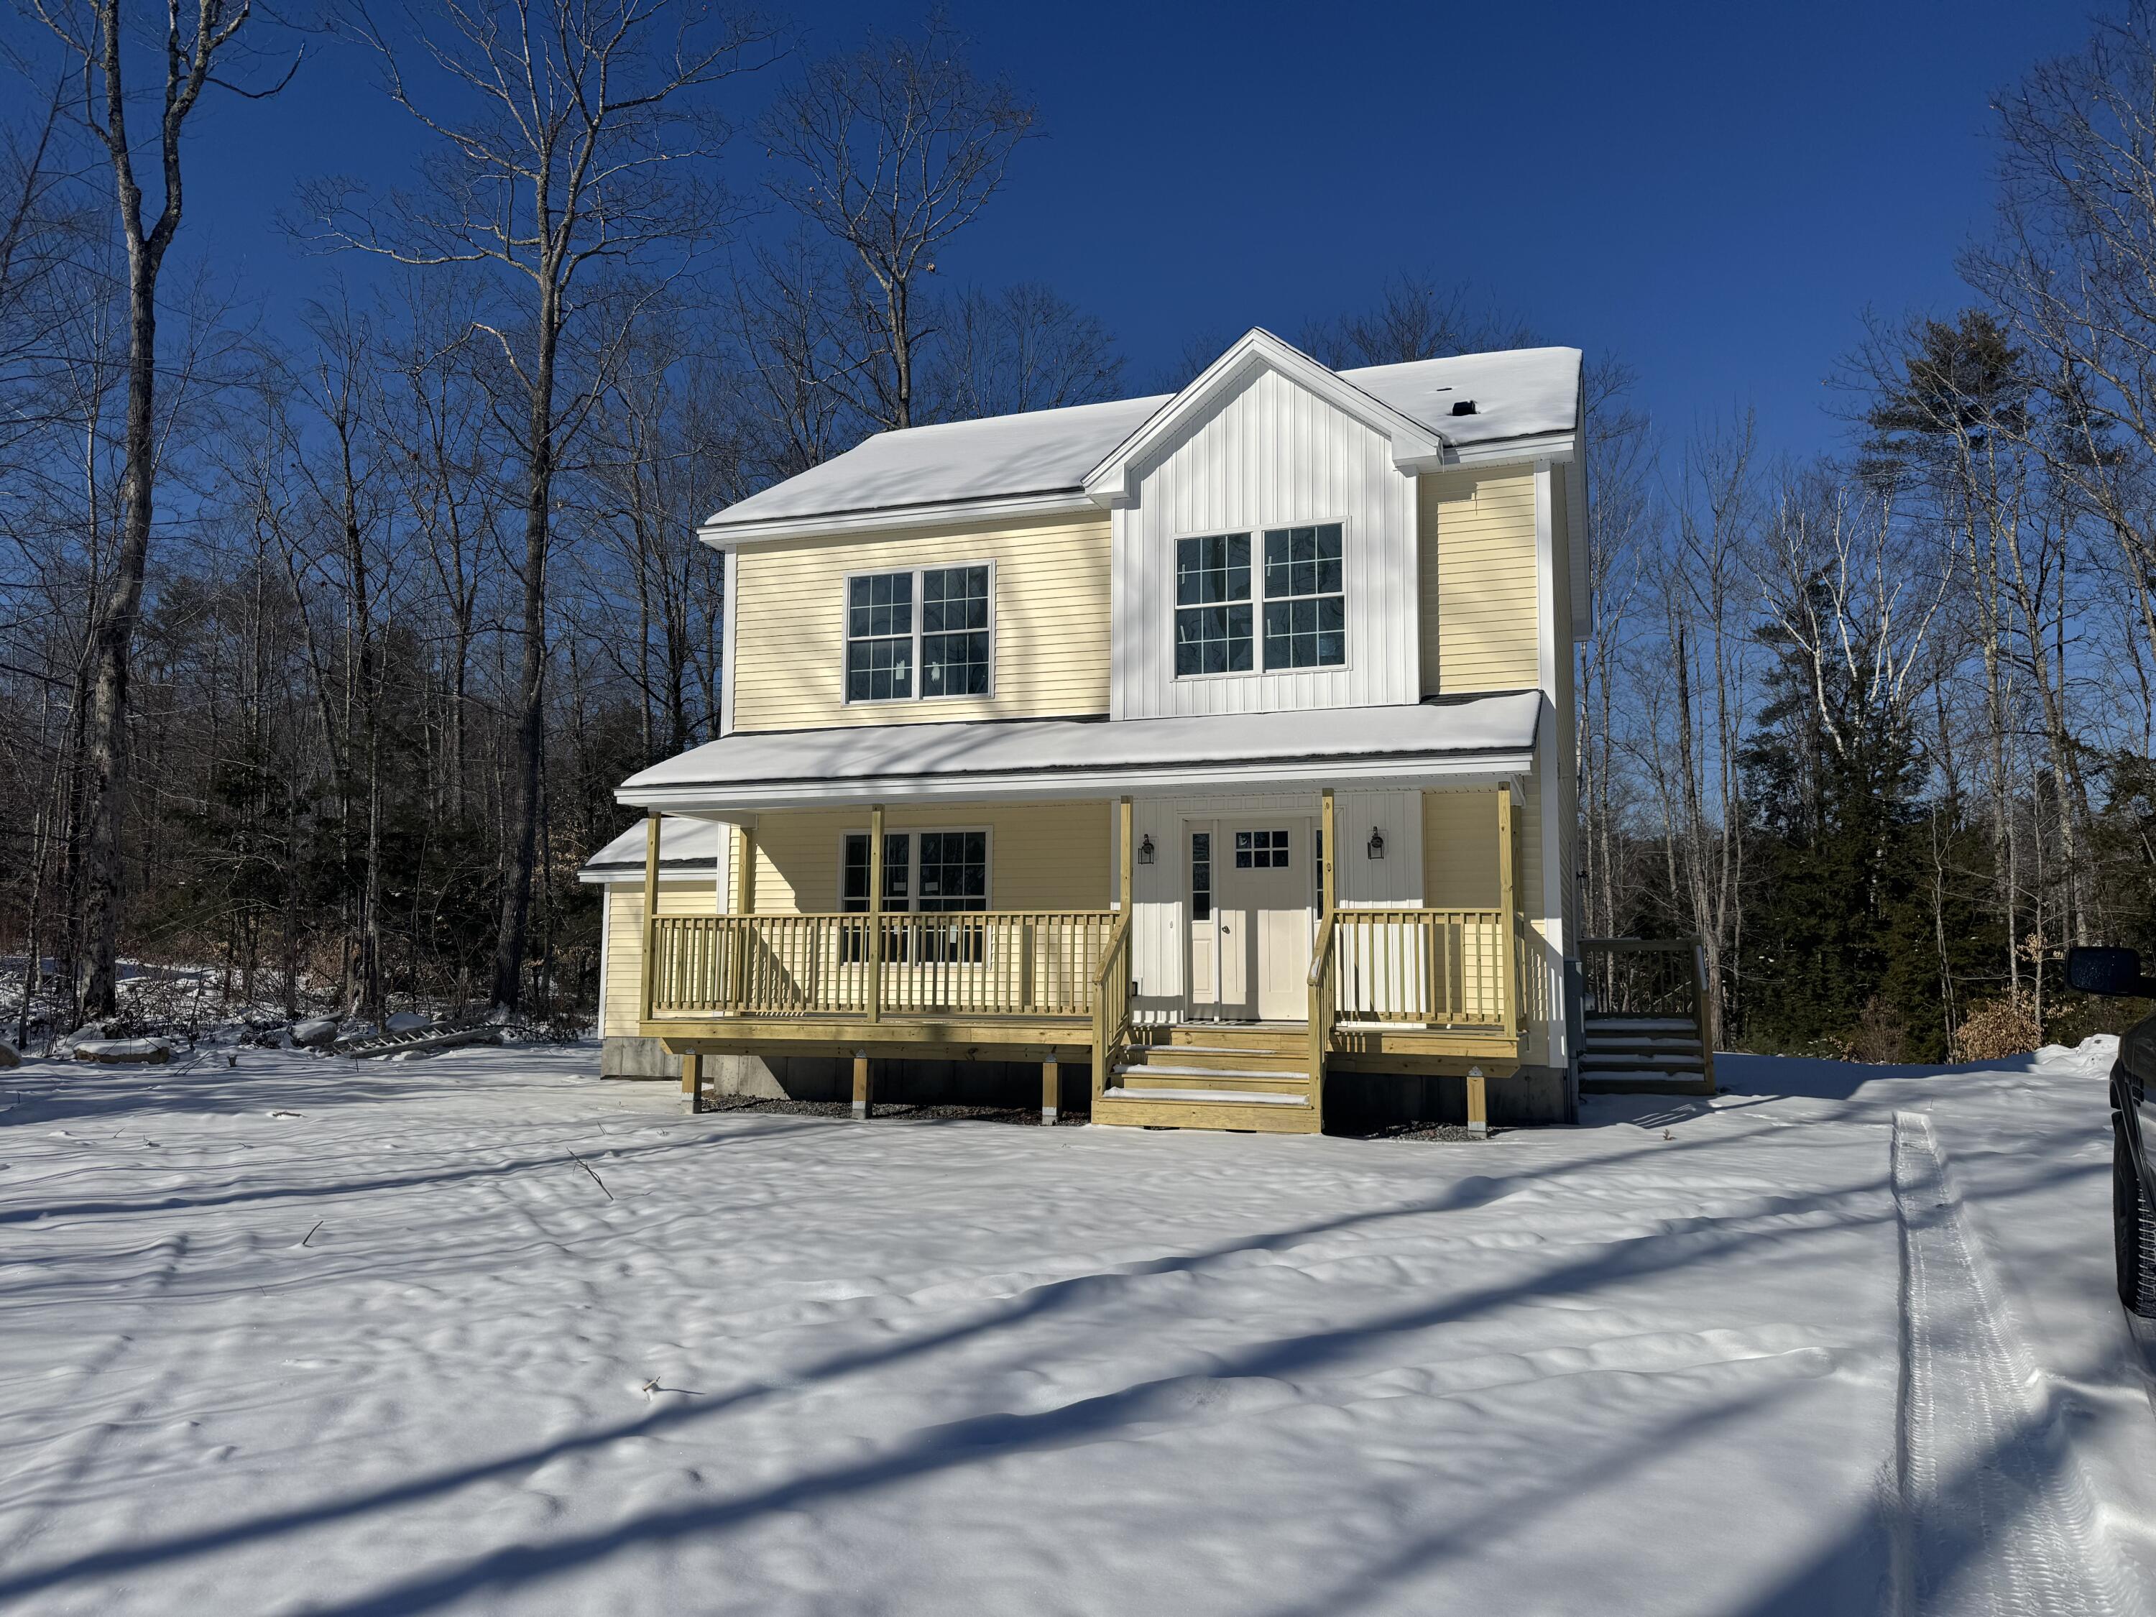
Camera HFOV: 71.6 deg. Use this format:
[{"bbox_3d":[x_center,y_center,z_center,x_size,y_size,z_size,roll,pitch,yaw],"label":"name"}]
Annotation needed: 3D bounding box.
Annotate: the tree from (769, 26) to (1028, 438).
[{"bbox_3d":[-4.491,-7.464,36.525,6.820,25.150,6.820,-2,-5,20],"label":"tree"}]

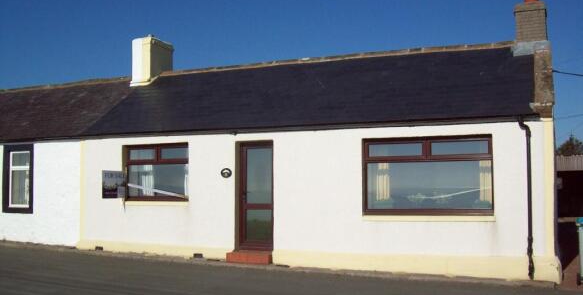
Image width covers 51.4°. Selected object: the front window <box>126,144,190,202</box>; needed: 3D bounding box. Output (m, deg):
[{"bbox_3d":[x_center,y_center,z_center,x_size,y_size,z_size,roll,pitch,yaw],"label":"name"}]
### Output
[{"bbox_3d":[-2.758,0.529,12.586,1.602,1.167,0.088,-2,-4,22],"label":"front window"}]

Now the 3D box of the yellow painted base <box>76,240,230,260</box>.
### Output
[{"bbox_3d":[-2.888,2.076,12.330,3.614,0.283,0.117,-2,-4,22],"label":"yellow painted base"}]

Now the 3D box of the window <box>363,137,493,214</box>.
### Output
[{"bbox_3d":[2.338,0.499,10.518,2.247,1.358,0.088,-2,-4,22],"label":"window"}]

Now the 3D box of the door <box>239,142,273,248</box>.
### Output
[{"bbox_3d":[-0.640,0.934,11.760,0.791,2.120,0.088,-2,-4,22],"label":"door"}]

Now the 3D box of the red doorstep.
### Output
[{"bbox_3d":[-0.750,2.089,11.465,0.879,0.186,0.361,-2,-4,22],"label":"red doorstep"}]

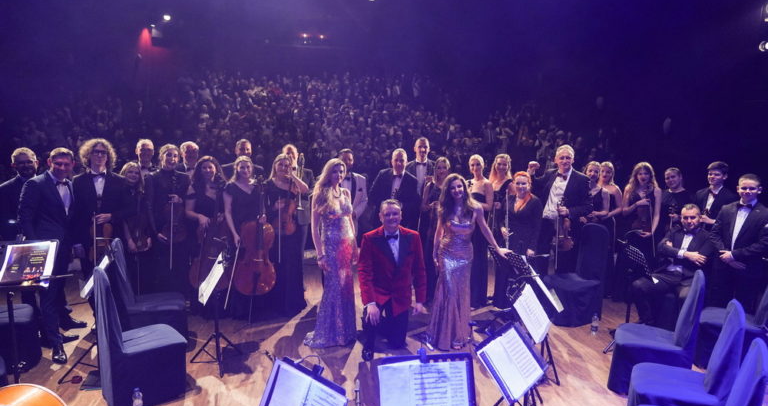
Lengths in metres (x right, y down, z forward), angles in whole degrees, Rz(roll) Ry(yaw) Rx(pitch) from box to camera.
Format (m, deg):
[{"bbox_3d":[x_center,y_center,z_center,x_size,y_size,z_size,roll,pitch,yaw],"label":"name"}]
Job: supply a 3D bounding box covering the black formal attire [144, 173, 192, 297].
[{"bbox_3d":[-2.188,0.432,5.258,0.460,1.490,0.340,-2,10,-19],"label":"black formal attire"}]

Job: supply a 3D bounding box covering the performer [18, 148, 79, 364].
[{"bbox_3d":[-2.743,0.421,4.260,0.380,1.755,0.520,6,9,42],"label":"performer"}]

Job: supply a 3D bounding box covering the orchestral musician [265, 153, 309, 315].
[{"bbox_3d":[-1.019,0.325,5.376,0.500,1.682,0.400,-1,7,-12],"label":"orchestral musician"}]

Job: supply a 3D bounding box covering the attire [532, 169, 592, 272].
[{"bbox_3d":[1.885,0.438,5.524,0.660,1.540,0.420,4,10,17],"label":"attire"}]

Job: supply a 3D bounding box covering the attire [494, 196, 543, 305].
[{"bbox_3d":[1.391,0.516,5.310,0.480,1.380,0.320,3,8,11],"label":"attire"}]

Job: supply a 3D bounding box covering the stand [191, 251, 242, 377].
[{"bbox_3d":[-1.416,0.889,4.326,0.480,0.970,0.520,-2,8,-19],"label":"stand"}]

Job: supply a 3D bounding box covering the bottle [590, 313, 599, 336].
[{"bbox_3d":[1.973,1.136,4.798,0.065,0.208,0.065,0,7,0],"label":"bottle"}]

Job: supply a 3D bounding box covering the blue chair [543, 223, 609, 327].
[{"bbox_3d":[2.026,0.731,5.336,0.540,1.030,0.460,-7,12,-40],"label":"blue chair"}]

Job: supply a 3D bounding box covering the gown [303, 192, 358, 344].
[{"bbox_3d":[-0.481,0.601,4.706,0.460,1.400,0.440,-2,10,-16],"label":"gown"}]

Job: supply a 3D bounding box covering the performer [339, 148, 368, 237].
[{"bbox_3d":[-0.360,0.302,5.374,0.480,1.728,0.320,0,7,-3],"label":"performer"}]

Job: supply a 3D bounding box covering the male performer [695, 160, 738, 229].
[{"bbox_3d":[3.414,0.414,5.413,0.520,1.680,0.400,6,11,27],"label":"male performer"}]

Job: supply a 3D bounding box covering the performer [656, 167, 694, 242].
[{"bbox_3d":[3.153,0.448,5.599,0.480,1.660,0.340,4,8,25],"label":"performer"}]

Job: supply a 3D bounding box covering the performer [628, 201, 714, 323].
[{"bbox_3d":[2.909,0.671,5.246,0.780,1.310,0.620,-6,10,-43],"label":"performer"}]

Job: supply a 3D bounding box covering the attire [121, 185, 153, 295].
[{"bbox_3d":[-2.566,0.495,5.291,0.420,1.340,0.320,-2,10,-19],"label":"attire"}]

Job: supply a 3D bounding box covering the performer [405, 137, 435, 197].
[{"bbox_3d":[0.443,0.176,5.912,0.500,1.850,0.320,0,7,4],"label":"performer"}]

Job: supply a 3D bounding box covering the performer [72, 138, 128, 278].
[{"bbox_3d":[-2.592,0.326,4.722,0.540,1.835,0.360,-4,8,-28],"label":"performer"}]

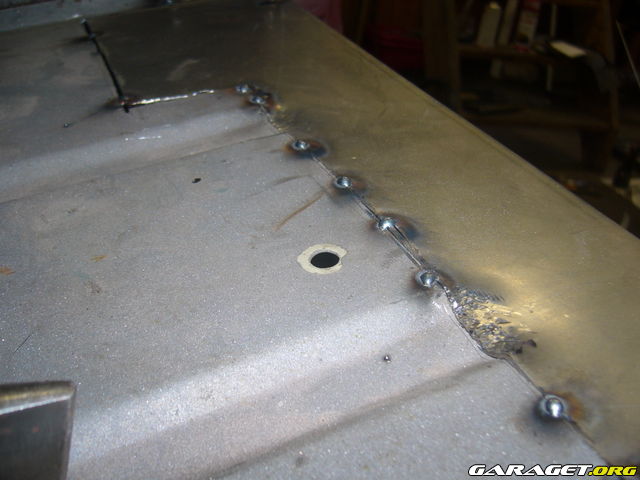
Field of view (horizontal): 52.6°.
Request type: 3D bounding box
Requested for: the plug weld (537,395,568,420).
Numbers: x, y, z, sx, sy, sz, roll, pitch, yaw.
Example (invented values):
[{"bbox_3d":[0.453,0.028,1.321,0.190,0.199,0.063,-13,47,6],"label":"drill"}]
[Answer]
[{"bbox_3d":[0.070,0.050,0.195,0.009,0.003,0.009,1,38,0],"label":"plug weld"}]

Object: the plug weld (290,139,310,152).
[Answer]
[{"bbox_3d":[-0.010,-0.046,0.317,0.009,0.003,0.009,1,38,0],"label":"plug weld"}]

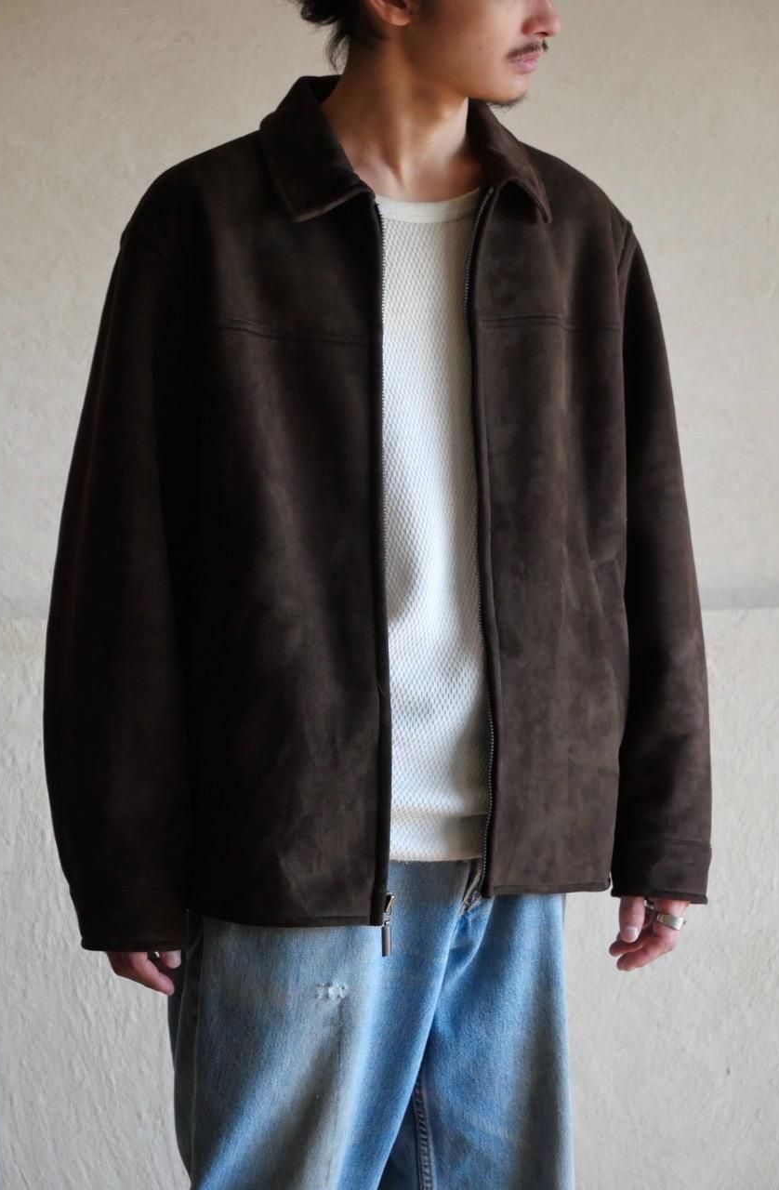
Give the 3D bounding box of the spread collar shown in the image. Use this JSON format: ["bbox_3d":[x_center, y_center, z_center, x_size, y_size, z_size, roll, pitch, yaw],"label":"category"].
[{"bbox_3d":[0.013,-0.378,3.260,0.250,0.140,0.190,0,0,-24],"label":"spread collar"}]

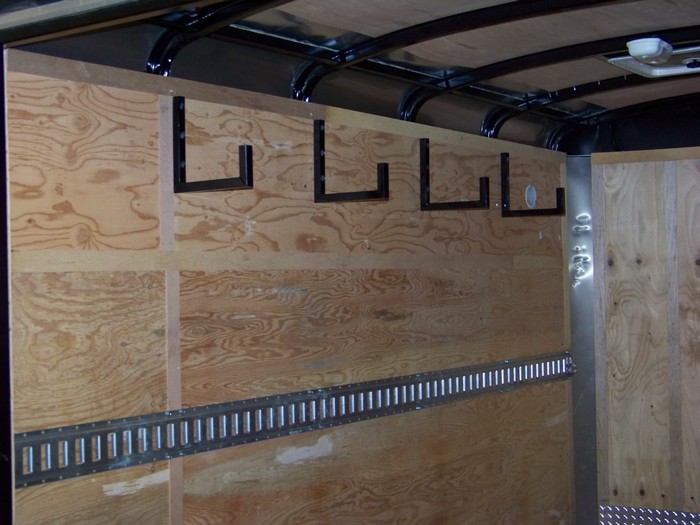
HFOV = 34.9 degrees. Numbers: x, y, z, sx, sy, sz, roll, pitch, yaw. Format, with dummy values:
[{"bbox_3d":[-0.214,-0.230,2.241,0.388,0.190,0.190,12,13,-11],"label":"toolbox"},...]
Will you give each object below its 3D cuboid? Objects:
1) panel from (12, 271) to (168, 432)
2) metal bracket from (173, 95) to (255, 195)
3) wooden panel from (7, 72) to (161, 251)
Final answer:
[{"bbox_3d":[-0.632,0.207,2.745,0.018,0.370,0.484,-2,-1,36],"label":"panel"},{"bbox_3d":[-0.360,-0.316,2.910,0.256,0.259,0.025,-2,-1,36],"label":"metal bracket"},{"bbox_3d":[-0.646,-0.234,2.747,0.018,0.413,0.475,-2,-1,36],"label":"wooden panel"}]

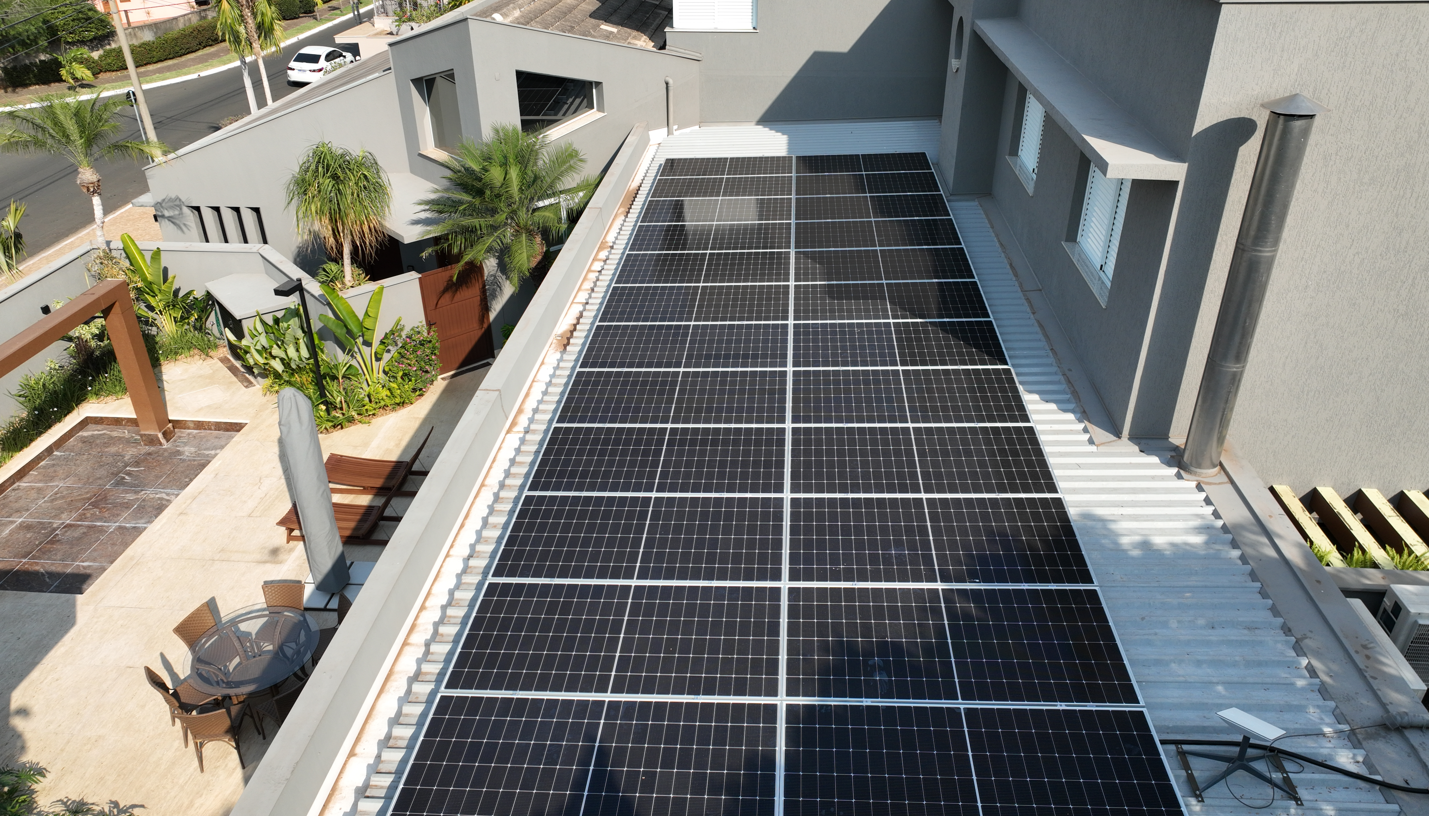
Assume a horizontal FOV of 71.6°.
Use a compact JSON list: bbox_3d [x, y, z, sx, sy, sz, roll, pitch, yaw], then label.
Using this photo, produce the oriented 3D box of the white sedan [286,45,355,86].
[{"bbox_3d":[-19.590,-17.226,49.660,1.800,1.450,4.600,2,29,4],"label":"white sedan"}]

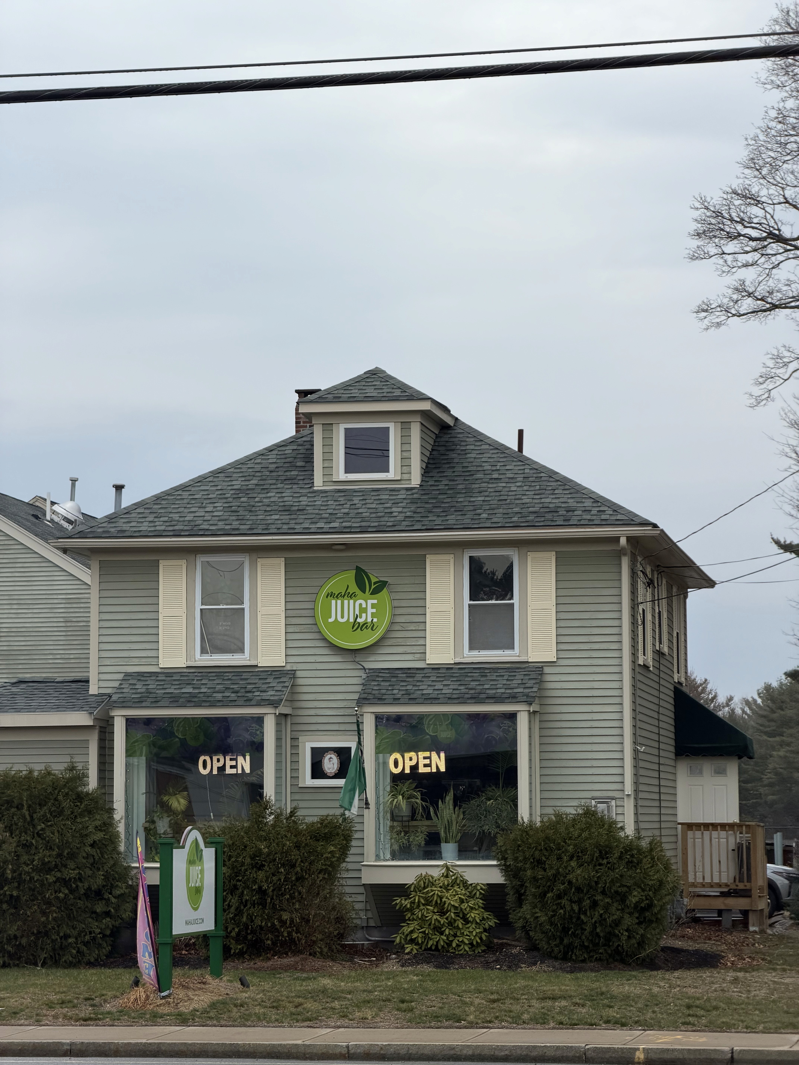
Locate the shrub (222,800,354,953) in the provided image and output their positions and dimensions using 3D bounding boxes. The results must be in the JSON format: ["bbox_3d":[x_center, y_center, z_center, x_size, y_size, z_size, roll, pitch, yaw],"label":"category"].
[{"bbox_3d":[-1.592,4.526,40.201,2.075,2.053,1.700,-1,-5,9],"label":"shrub"}]

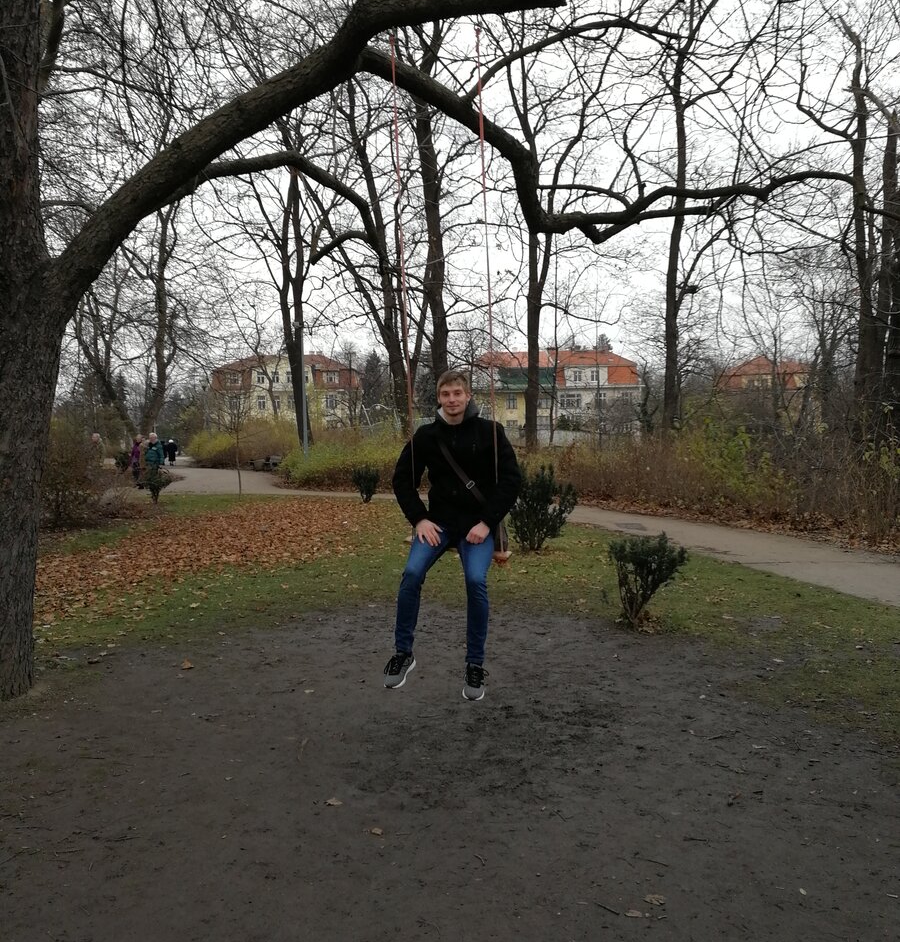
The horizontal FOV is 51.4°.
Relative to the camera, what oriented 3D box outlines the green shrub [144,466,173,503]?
[{"bbox_3d":[-6.926,0.321,22.239,0.665,0.903,0.660,-1,2,0],"label":"green shrub"}]

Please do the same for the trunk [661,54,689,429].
[{"bbox_3d":[6.625,-6.126,27.500,0.600,11.693,0.520,-1,2,0],"label":"trunk"}]

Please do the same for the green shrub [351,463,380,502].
[{"bbox_3d":[-1.896,0.269,20.999,0.673,0.875,0.660,-1,2,0],"label":"green shrub"}]

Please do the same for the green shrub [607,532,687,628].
[{"bbox_3d":[1.465,0.807,6.960,0.595,0.699,0.560,-1,2,0],"label":"green shrub"}]

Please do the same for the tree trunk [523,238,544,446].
[{"bbox_3d":[2.660,-3.878,30.000,0.550,7.596,0.500,-1,2,0],"label":"tree trunk"}]

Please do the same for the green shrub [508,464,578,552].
[{"bbox_3d":[1.141,0.455,11.672,0.923,1.097,0.900,-1,2,0],"label":"green shrub"}]

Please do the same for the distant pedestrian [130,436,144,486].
[{"bbox_3d":[-9.296,-0.282,27.800,0.500,1.604,0.420,-2,2,-27],"label":"distant pedestrian"}]

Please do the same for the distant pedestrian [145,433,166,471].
[{"bbox_3d":[-8.510,-0.252,27.000,0.580,1.688,0.420,0,2,14],"label":"distant pedestrian"}]

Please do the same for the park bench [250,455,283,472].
[{"bbox_3d":[-8.189,-0.325,42.000,1.600,0.740,0.620,0,2,14],"label":"park bench"}]

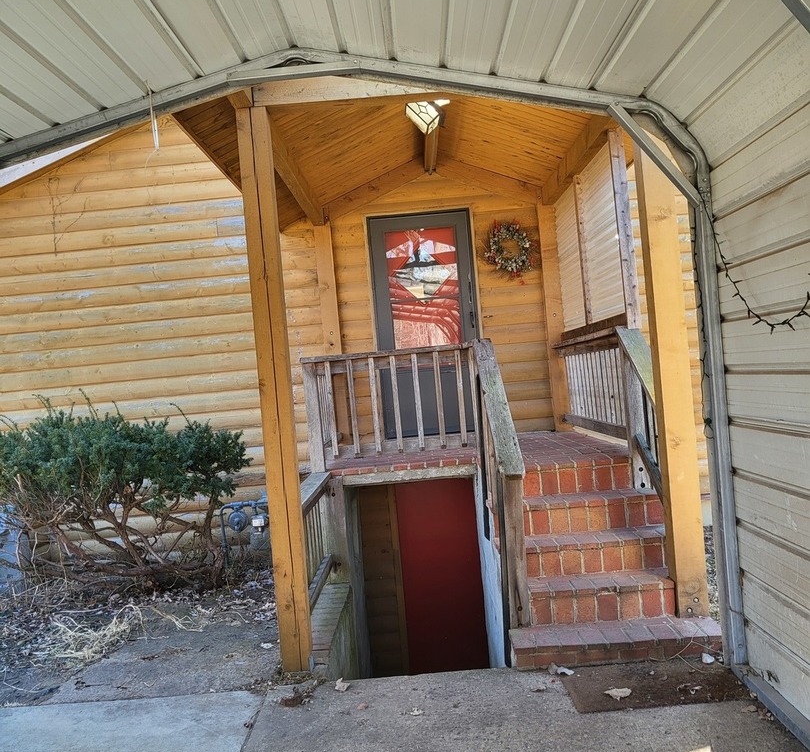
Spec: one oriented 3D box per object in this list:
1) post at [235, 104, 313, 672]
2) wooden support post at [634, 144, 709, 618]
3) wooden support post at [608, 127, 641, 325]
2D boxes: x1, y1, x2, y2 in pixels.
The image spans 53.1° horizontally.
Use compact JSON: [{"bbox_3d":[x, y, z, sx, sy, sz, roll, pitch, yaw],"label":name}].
[{"bbox_3d":[-0.671,0.061,4.231,0.144,2.890,0.142,-5,0,1],"label":"post"},{"bbox_3d":[1.359,-0.147,4.199,0.144,2.741,0.142,-5,0,1],"label":"wooden support post"},{"bbox_3d":[1.374,-0.923,5.130,0.096,1.248,0.086,-5,0,1],"label":"wooden support post"}]

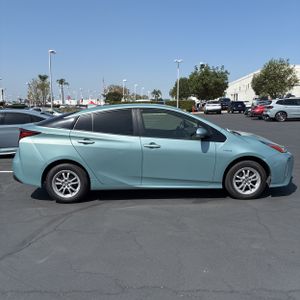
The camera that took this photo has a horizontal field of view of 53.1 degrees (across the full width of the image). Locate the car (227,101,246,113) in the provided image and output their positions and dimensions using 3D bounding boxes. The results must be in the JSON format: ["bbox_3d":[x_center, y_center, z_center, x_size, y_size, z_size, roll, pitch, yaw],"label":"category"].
[{"bbox_3d":[12.451,-6.198,42.934,1.970,1.750,4.800,1,9,9],"label":"car"}]

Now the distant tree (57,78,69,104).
[{"bbox_3d":[-26.137,-17.053,90.436,3.586,8.552,3.586,0,9,0],"label":"distant tree"}]

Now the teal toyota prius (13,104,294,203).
[{"bbox_3d":[0.096,-0.071,5.272,4.570,1.480,1.800,-1,9,-2],"label":"teal toyota prius"}]

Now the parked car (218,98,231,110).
[{"bbox_3d":[12.740,-7.806,50.954,1.980,1.920,5.200,2,9,12],"label":"parked car"}]

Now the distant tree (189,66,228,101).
[{"bbox_3d":[9.900,-10.588,50.976,6.705,7.923,6.705,0,9,0],"label":"distant tree"}]

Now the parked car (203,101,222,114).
[{"bbox_3d":[8.415,-5.751,40.428,1.920,1.670,4.700,1,9,8],"label":"parked car"}]

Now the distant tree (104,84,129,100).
[{"bbox_3d":[-9.888,-16.106,90.592,7.347,6.551,7.347,0,9,0],"label":"distant tree"}]

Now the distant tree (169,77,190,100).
[{"bbox_3d":[5.749,-10.672,57.036,4.424,6.217,4.424,0,9,0],"label":"distant tree"}]

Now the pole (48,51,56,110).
[{"bbox_3d":[-11.824,-8.328,37.151,0.912,7.886,0.500,0,9,0],"label":"pole"}]

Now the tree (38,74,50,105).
[{"bbox_3d":[-31.546,-17.564,90.353,3.132,9.613,3.132,0,9,0],"label":"tree"}]

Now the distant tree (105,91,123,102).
[{"bbox_3d":[-9.775,-13.627,80.860,4.689,4.691,4.689,0,9,0],"label":"distant tree"}]

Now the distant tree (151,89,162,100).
[{"bbox_3d":[2.555,-20.589,118.236,4.310,6.711,4.310,0,9,0],"label":"distant tree"}]

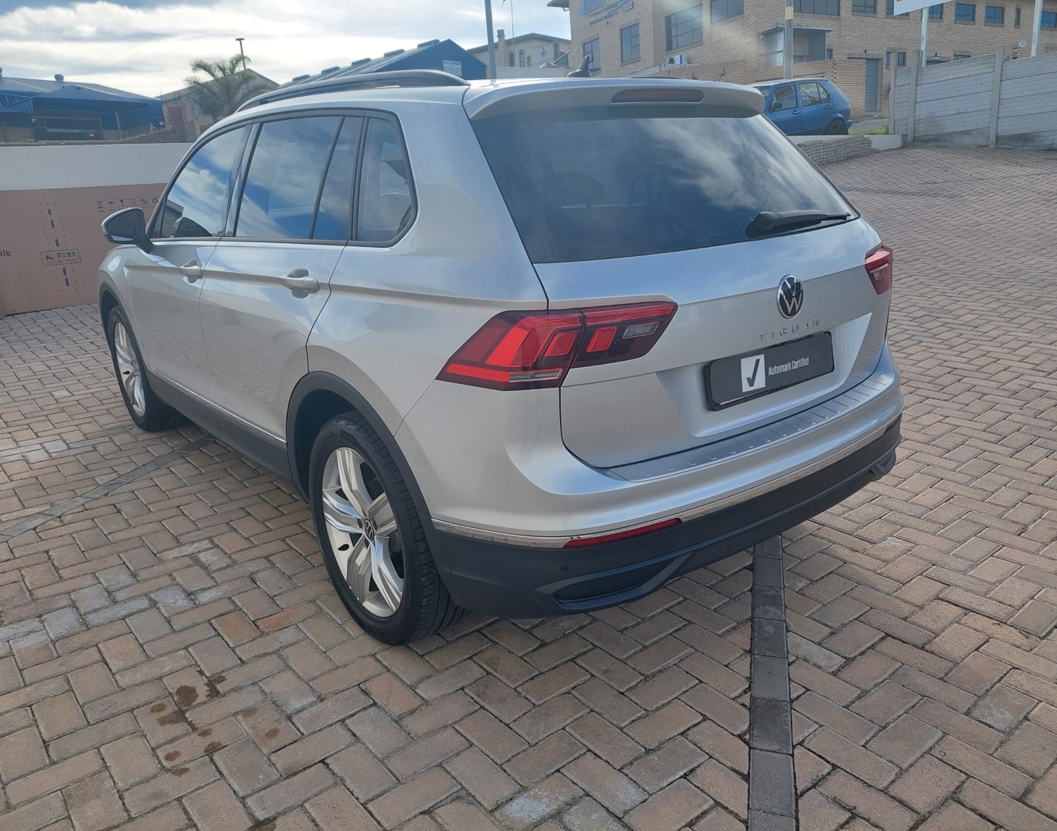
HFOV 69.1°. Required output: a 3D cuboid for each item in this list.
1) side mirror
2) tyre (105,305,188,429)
[{"bbox_3d":[-1.739,-0.809,3.345,0.225,0.185,0.150,-16,23,-36],"label":"side mirror"},{"bbox_3d":[-2.103,-0.269,4.281,0.240,0.720,0.720,-17,23,-38],"label":"tyre"}]

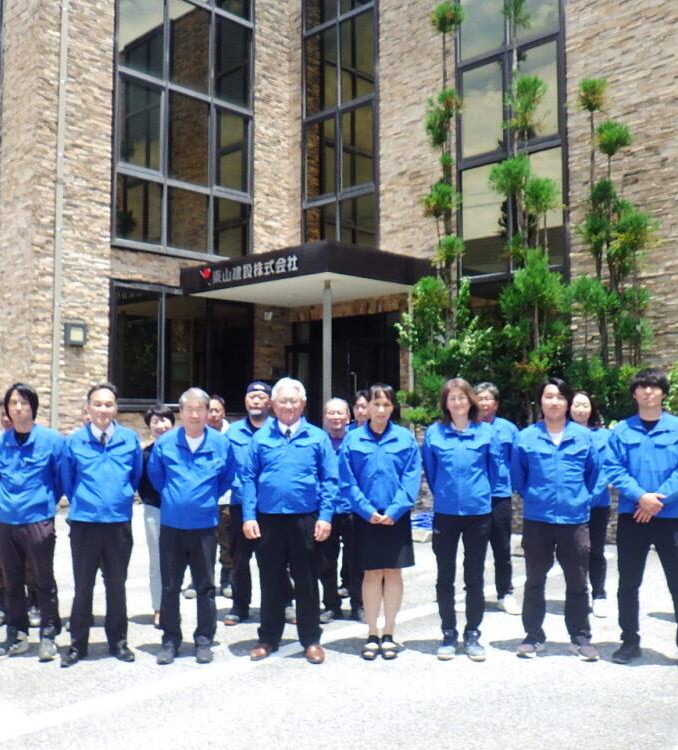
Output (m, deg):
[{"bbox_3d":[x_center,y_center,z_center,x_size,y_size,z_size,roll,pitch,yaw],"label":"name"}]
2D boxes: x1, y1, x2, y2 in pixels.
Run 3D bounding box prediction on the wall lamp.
[{"bbox_3d":[-4.480,-0.690,13.779,0.140,0.360,0.340,-3,-5,43],"label":"wall lamp"}]

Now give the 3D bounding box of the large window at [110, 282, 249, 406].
[{"bbox_3d":[-2.914,-0.461,15.593,0.150,2.265,3.340,-3,-5,43],"label":"large window"}]

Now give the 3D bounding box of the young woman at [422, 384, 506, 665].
[{"bbox_3d":[0.760,0.874,5.068,0.490,1.708,0.320,0,-4,8],"label":"young woman"}]

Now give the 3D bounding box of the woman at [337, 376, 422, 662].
[{"bbox_3d":[0.250,0.881,5.030,0.490,1.645,0.310,0,-4,3],"label":"woman"}]

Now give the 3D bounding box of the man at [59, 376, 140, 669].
[{"bbox_3d":[-1.456,0.883,4.994,0.490,1.676,0.330,1,-4,-14],"label":"man"}]

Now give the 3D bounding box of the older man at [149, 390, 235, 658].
[{"bbox_3d":[-0.901,0.902,4.995,0.530,1.639,0.340,1,-4,-11],"label":"older man"}]

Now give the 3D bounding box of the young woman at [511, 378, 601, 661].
[{"bbox_3d":[1.322,0.862,5.014,0.540,1.683,0.330,-1,-4,11],"label":"young woman"}]

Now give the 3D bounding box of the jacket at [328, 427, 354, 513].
[{"bbox_3d":[-0.046,0.705,5.977,0.540,0.647,0.290,0,-4,0],"label":"jacket"}]

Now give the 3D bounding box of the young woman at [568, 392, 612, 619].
[{"bbox_3d":[1.784,0.948,6.100,0.460,1.648,0.310,-1,-4,11],"label":"young woman"}]

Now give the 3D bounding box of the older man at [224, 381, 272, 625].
[{"bbox_3d":[-0.613,0.920,6.003,0.490,1.731,0.320,0,-4,-4],"label":"older man"}]

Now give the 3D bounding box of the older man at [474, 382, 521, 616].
[{"bbox_3d":[1.170,0.933,6.339,0.490,1.750,0.320,0,-4,4],"label":"older man"}]

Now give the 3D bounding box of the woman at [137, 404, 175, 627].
[{"bbox_3d":[-1.291,0.999,5.934,0.420,1.564,0.290,1,-4,-10],"label":"woman"}]

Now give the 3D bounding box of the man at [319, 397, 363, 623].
[{"bbox_3d":[0.019,0.974,6.034,0.470,1.628,0.310,0,-4,-2],"label":"man"}]

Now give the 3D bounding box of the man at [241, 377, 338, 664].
[{"bbox_3d":[-0.300,0.855,4.968,0.580,1.688,0.330,0,-4,-3],"label":"man"}]

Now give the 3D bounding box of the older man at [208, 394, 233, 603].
[{"bbox_3d":[-1.066,0.991,6.818,0.500,1.646,0.320,0,-4,-6],"label":"older man"}]

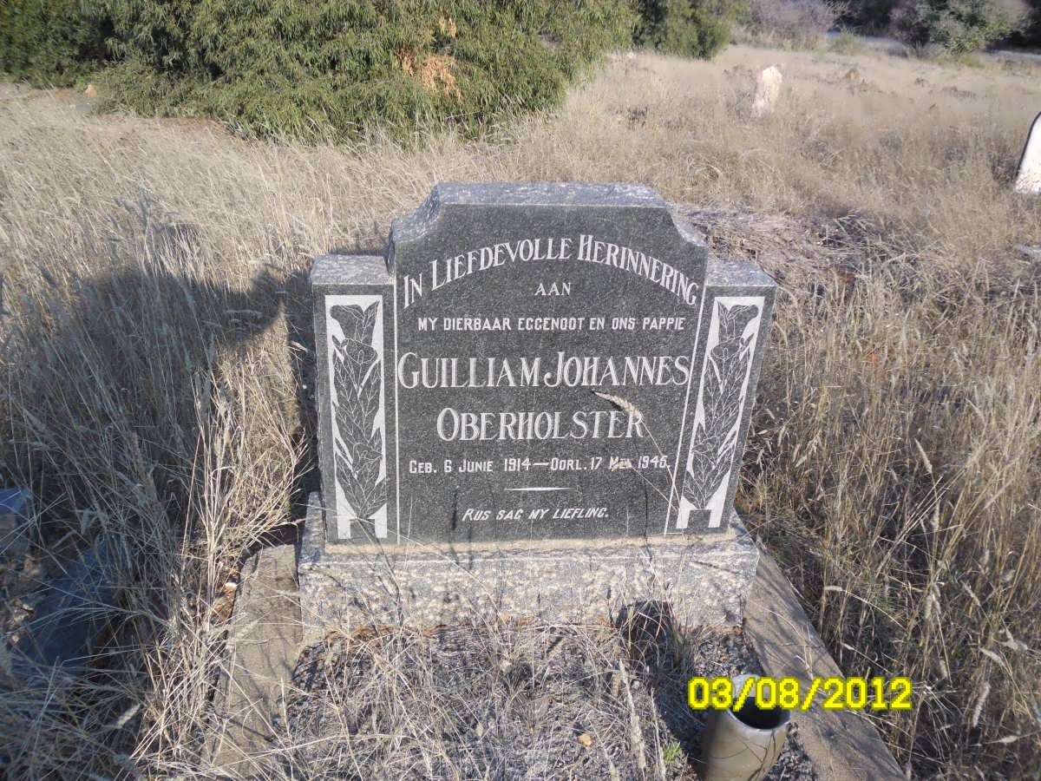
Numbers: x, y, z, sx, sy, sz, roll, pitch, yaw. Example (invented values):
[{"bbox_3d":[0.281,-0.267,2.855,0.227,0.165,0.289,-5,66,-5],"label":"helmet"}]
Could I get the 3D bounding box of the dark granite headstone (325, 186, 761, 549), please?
[{"bbox_3d":[0.036,-0.037,1.549,0.810,0.673,0.152,0,27,-7],"label":"dark granite headstone"}]

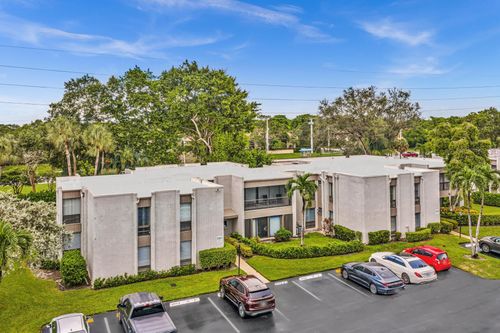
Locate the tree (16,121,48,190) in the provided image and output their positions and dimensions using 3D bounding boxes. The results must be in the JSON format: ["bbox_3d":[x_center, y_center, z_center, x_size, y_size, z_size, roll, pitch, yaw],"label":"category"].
[{"bbox_3d":[-33.820,-1.464,60.306,5.260,11.120,5.260,0,7,0],"label":"tree"}]

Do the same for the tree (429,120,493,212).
[{"bbox_3d":[26.490,0.090,48.916,7.551,11.183,7.173,3,7,28],"label":"tree"}]

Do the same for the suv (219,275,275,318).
[{"bbox_3d":[-0.275,7.577,23.637,1.891,1.656,4.724,-3,7,-26],"label":"suv"}]

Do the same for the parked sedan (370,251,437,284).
[{"bbox_3d":[11.350,7.404,29.133,1.900,1.470,5.100,-4,8,-26],"label":"parked sedan"}]

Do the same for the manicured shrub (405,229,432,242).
[{"bbox_3d":[16.003,6.500,37.072,2.600,0.950,1.000,-3,7,-25],"label":"manicured shrub"}]

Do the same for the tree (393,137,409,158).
[{"bbox_3d":[31.182,-2.283,80.366,3.100,7.620,3.100,0,7,0],"label":"tree"}]

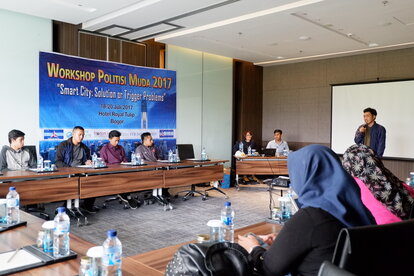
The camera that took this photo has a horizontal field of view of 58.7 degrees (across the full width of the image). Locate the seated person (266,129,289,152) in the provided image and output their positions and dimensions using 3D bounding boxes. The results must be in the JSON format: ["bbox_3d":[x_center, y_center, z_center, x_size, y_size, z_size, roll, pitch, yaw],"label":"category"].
[{"bbox_3d":[1.567,0.467,8.169,0.560,1.290,0.750,1,2,9],"label":"seated person"}]

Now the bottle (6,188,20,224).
[{"bbox_3d":[-1.191,0.411,2.262,0.067,0.219,0.067,2,2,44],"label":"bottle"}]

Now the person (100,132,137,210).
[{"bbox_3d":[-1.491,0.514,6.039,0.720,1.270,0.550,2,2,44],"label":"person"}]

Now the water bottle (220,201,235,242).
[{"bbox_3d":[0.110,0.434,1.916,0.066,0.215,0.066,0,2,0],"label":"water bottle"}]

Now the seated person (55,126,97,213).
[{"bbox_3d":[-1.994,0.493,5.594,0.680,1.330,0.600,2,2,44],"label":"seated person"}]

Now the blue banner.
[{"bbox_3d":[-1.570,-0.390,6.511,0.040,1.850,2.704,2,2,44],"label":"blue banner"}]

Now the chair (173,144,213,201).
[{"bbox_3d":[-0.264,0.634,6.913,0.650,1.000,0.620,2,2,44],"label":"chair"}]

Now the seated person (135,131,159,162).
[{"bbox_3d":[-1.064,0.520,6.447,0.750,1.240,0.550,2,2,44],"label":"seated person"}]

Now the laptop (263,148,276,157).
[{"bbox_3d":[1.328,0.310,7.720,0.320,0.190,0.240,1,2,6],"label":"laptop"}]

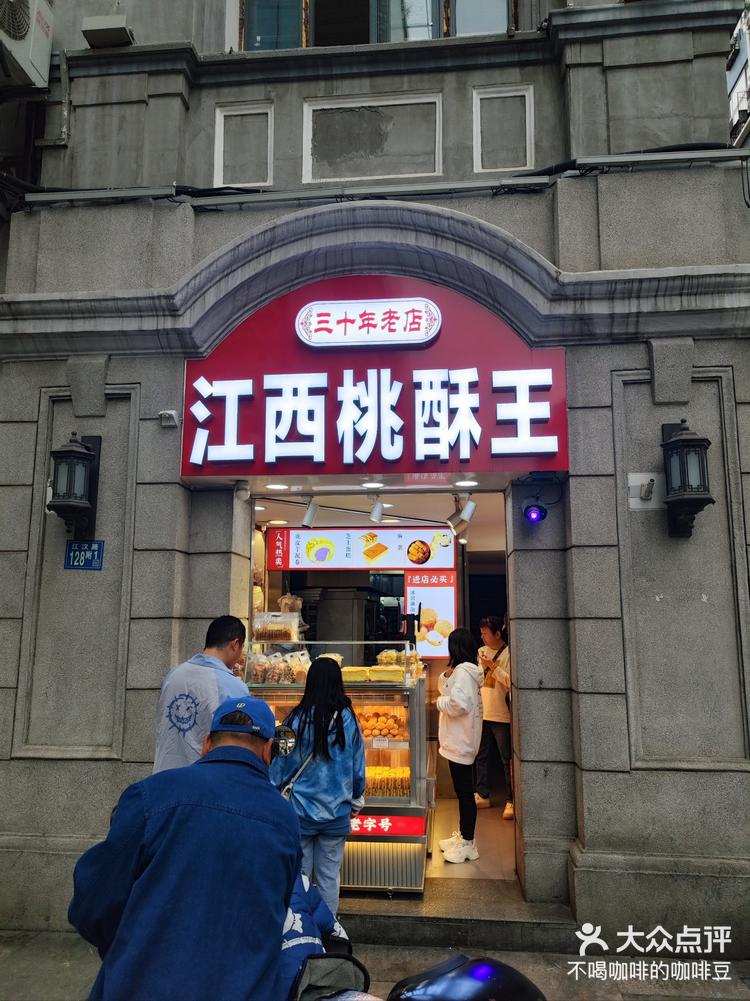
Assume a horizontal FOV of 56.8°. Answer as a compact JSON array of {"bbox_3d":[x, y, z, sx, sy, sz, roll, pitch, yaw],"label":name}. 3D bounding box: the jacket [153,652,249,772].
[{"bbox_3d":[-0.860,1.149,3.449,0.510,0.760,0.320,-5,-10,32],"label":"jacket"}]

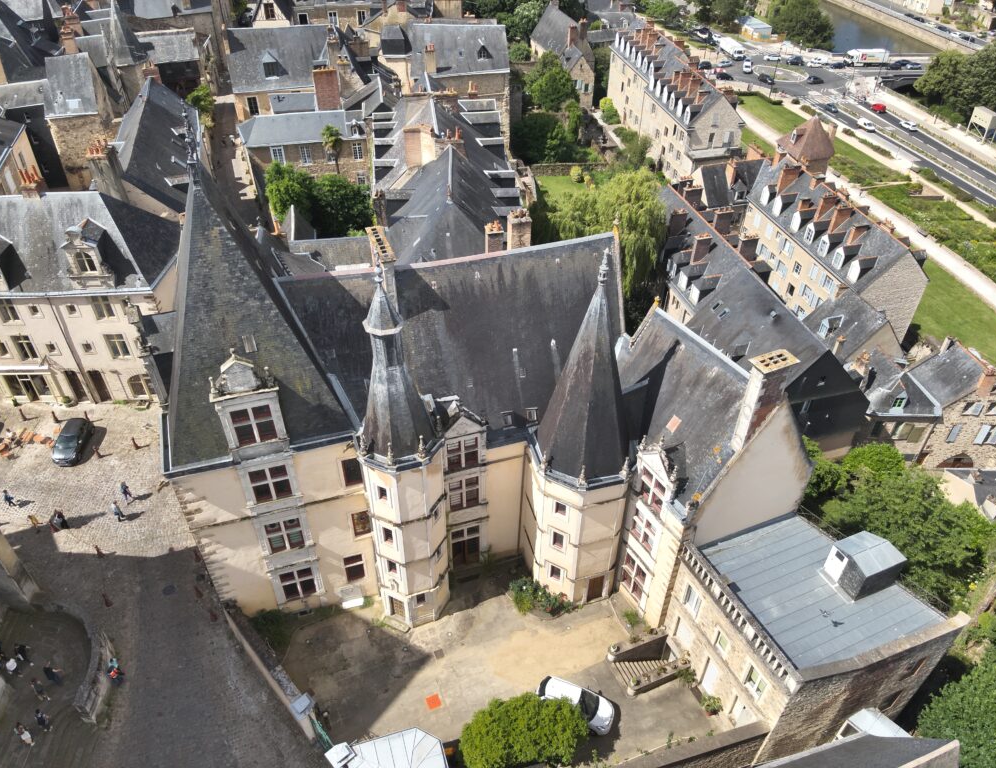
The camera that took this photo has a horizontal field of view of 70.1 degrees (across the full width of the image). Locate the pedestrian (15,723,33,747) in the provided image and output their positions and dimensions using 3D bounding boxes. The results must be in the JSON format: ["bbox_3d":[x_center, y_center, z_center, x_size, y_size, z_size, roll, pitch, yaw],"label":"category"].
[{"bbox_3d":[-22.031,16.291,33.004,0.420,1.700,0.500,20,43,23],"label":"pedestrian"}]

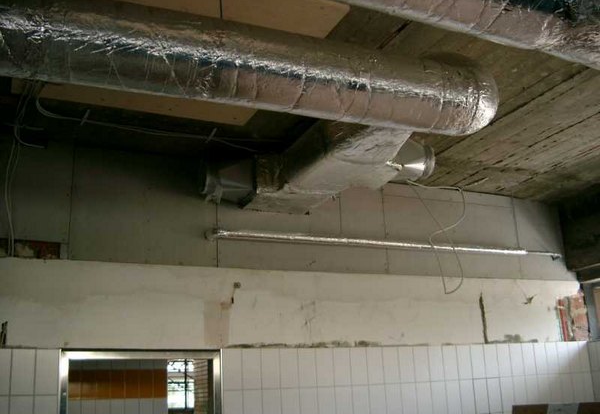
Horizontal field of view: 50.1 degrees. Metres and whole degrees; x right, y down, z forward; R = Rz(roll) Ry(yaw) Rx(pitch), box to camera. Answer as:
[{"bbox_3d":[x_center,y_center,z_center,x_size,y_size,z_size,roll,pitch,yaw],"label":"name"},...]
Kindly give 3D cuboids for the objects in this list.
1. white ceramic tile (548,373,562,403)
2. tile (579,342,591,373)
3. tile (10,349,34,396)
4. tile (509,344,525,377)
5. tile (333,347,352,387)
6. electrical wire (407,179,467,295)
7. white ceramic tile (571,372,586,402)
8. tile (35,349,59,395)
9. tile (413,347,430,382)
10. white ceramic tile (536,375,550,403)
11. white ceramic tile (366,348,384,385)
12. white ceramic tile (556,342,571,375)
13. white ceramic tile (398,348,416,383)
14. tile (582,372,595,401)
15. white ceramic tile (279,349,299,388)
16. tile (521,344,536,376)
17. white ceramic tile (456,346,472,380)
[{"bbox_3d":[1.977,1.414,4.952,0.125,0.249,0.012,5,-18,-24],"label":"white ceramic tile"},{"bbox_3d":[2.262,1.183,5.088,0.102,0.244,0.010,5,-18,-24],"label":"tile"},{"bbox_3d":[-1.514,0.901,3.509,0.125,0.250,0.010,5,-17,-24],"label":"tile"},{"bbox_3d":[1.677,1.181,4.960,0.125,0.250,0.010,5,-17,-24],"label":"tile"},{"bbox_3d":[0.277,1.050,4.221,0.125,0.249,0.012,5,-18,-24],"label":"tile"},{"bbox_3d":[0.915,0.198,4.300,0.370,0.780,0.150,5,-18,-24],"label":"electrical wire"},{"bbox_3d":[2.198,1.430,5.062,0.125,0.249,0.012,5,-18,-24],"label":"white ceramic tile"},{"bbox_3d":[-1.131,0.738,2.872,0.102,0.206,0.009,5,-18,-24],"label":"tile"},{"bbox_3d":[0.702,0.904,3.699,0.102,0.206,0.009,5,-18,-24],"label":"tile"},{"bbox_3d":[1.501,1.130,3.929,0.100,0.200,0.009,5,-18,-24],"label":"white ceramic tile"},{"bbox_3d":[0.520,1.094,4.434,0.125,0.250,0.010,5,-17,-24],"label":"white ceramic tile"},{"bbox_3d":[2.083,1.190,5.070,0.125,0.249,0.012,5,-18,-24],"label":"white ceramic tile"},{"bbox_3d":[0.608,0.896,3.655,0.102,0.206,0.009,5,-18,-24],"label":"white ceramic tile"},{"bbox_3d":[1.848,1.156,4.102,0.080,0.200,0.009,5,-18,-24],"label":"tile"},{"bbox_3d":[-0.068,1.046,4.170,0.125,0.250,0.010,5,-17,-24],"label":"white ceramic tile"},{"bbox_3d":[1.749,1.165,4.906,0.125,0.249,0.012,5,-18,-24],"label":"tile"},{"bbox_3d":[1.188,1.122,4.639,0.125,0.249,0.012,5,-18,-24],"label":"white ceramic tile"}]

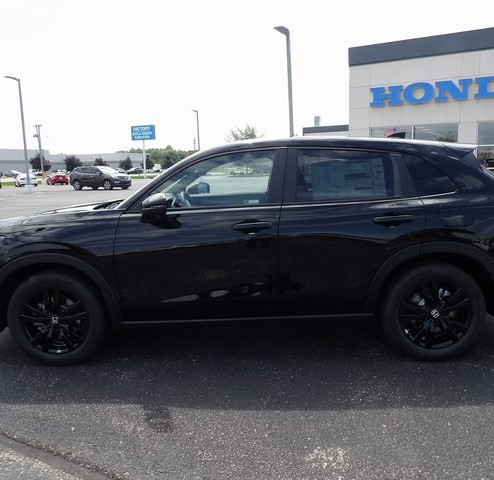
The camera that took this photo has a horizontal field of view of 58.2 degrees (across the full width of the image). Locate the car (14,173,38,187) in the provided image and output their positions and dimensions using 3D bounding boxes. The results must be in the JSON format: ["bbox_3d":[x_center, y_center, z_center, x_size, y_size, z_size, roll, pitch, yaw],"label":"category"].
[{"bbox_3d":[-23.360,-6.317,46.888,1.820,1.430,4.700,-7,11,-32],"label":"car"}]

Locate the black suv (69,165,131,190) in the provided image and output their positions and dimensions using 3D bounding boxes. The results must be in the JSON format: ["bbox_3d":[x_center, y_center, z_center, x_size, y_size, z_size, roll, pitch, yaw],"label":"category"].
[{"bbox_3d":[-11.179,-4.704,33.904,5.150,1.780,1.990,3,10,27],"label":"black suv"}]

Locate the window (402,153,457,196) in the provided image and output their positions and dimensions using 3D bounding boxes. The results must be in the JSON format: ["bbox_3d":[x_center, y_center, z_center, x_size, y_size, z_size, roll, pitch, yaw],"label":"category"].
[{"bbox_3d":[1.251,-0.450,3.050,0.380,0.310,0.060,-2,-11,-4],"label":"window"}]

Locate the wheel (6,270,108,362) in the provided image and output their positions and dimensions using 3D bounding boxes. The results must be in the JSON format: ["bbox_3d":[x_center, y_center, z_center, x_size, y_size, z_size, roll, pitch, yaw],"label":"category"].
[{"bbox_3d":[-1.356,0.544,3.257,0.700,0.700,0.225,-1,9,2],"label":"wheel"}]

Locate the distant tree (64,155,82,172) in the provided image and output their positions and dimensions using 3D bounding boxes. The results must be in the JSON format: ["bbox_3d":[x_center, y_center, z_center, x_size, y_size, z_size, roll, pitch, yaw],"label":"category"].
[{"bbox_3d":[-42.304,-18.183,108.000,4.500,4.700,4.500,-2,9,0],"label":"distant tree"}]

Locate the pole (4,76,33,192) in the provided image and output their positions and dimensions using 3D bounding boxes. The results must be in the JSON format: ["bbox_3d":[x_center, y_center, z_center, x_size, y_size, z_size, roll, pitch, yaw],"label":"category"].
[{"bbox_3d":[-16.932,-7.679,32.910,1.250,8.300,0.600,-8,11,-34],"label":"pole"}]

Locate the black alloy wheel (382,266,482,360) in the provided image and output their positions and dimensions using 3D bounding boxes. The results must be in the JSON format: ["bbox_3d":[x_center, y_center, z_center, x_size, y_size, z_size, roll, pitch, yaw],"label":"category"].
[{"bbox_3d":[1.300,0.495,3.152,0.700,0.700,0.230,-1,9,2],"label":"black alloy wheel"}]

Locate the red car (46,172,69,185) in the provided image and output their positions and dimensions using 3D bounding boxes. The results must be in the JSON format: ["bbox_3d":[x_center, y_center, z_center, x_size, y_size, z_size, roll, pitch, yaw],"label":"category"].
[{"bbox_3d":[-22.082,-7.120,51.709,1.820,1.430,4.700,-7,11,-32],"label":"red car"}]

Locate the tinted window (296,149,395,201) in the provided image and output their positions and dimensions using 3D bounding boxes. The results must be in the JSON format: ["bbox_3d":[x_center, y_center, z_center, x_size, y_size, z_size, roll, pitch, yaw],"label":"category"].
[{"bbox_3d":[0.677,-0.460,3.089,0.690,0.400,0.060,-1,-13,2],"label":"tinted window"}]

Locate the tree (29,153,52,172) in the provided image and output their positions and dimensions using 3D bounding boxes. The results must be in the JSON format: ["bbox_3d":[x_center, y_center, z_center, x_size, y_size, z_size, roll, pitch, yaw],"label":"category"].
[{"bbox_3d":[-47.356,-17.414,102.000,4.700,4.940,4.700,-2,9,0],"label":"tree"}]

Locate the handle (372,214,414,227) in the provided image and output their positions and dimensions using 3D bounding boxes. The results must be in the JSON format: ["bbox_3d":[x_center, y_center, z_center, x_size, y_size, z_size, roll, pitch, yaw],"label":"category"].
[{"bbox_3d":[0.968,-0.133,2.950,0.270,0.065,0.060,-1,9,2],"label":"handle"}]

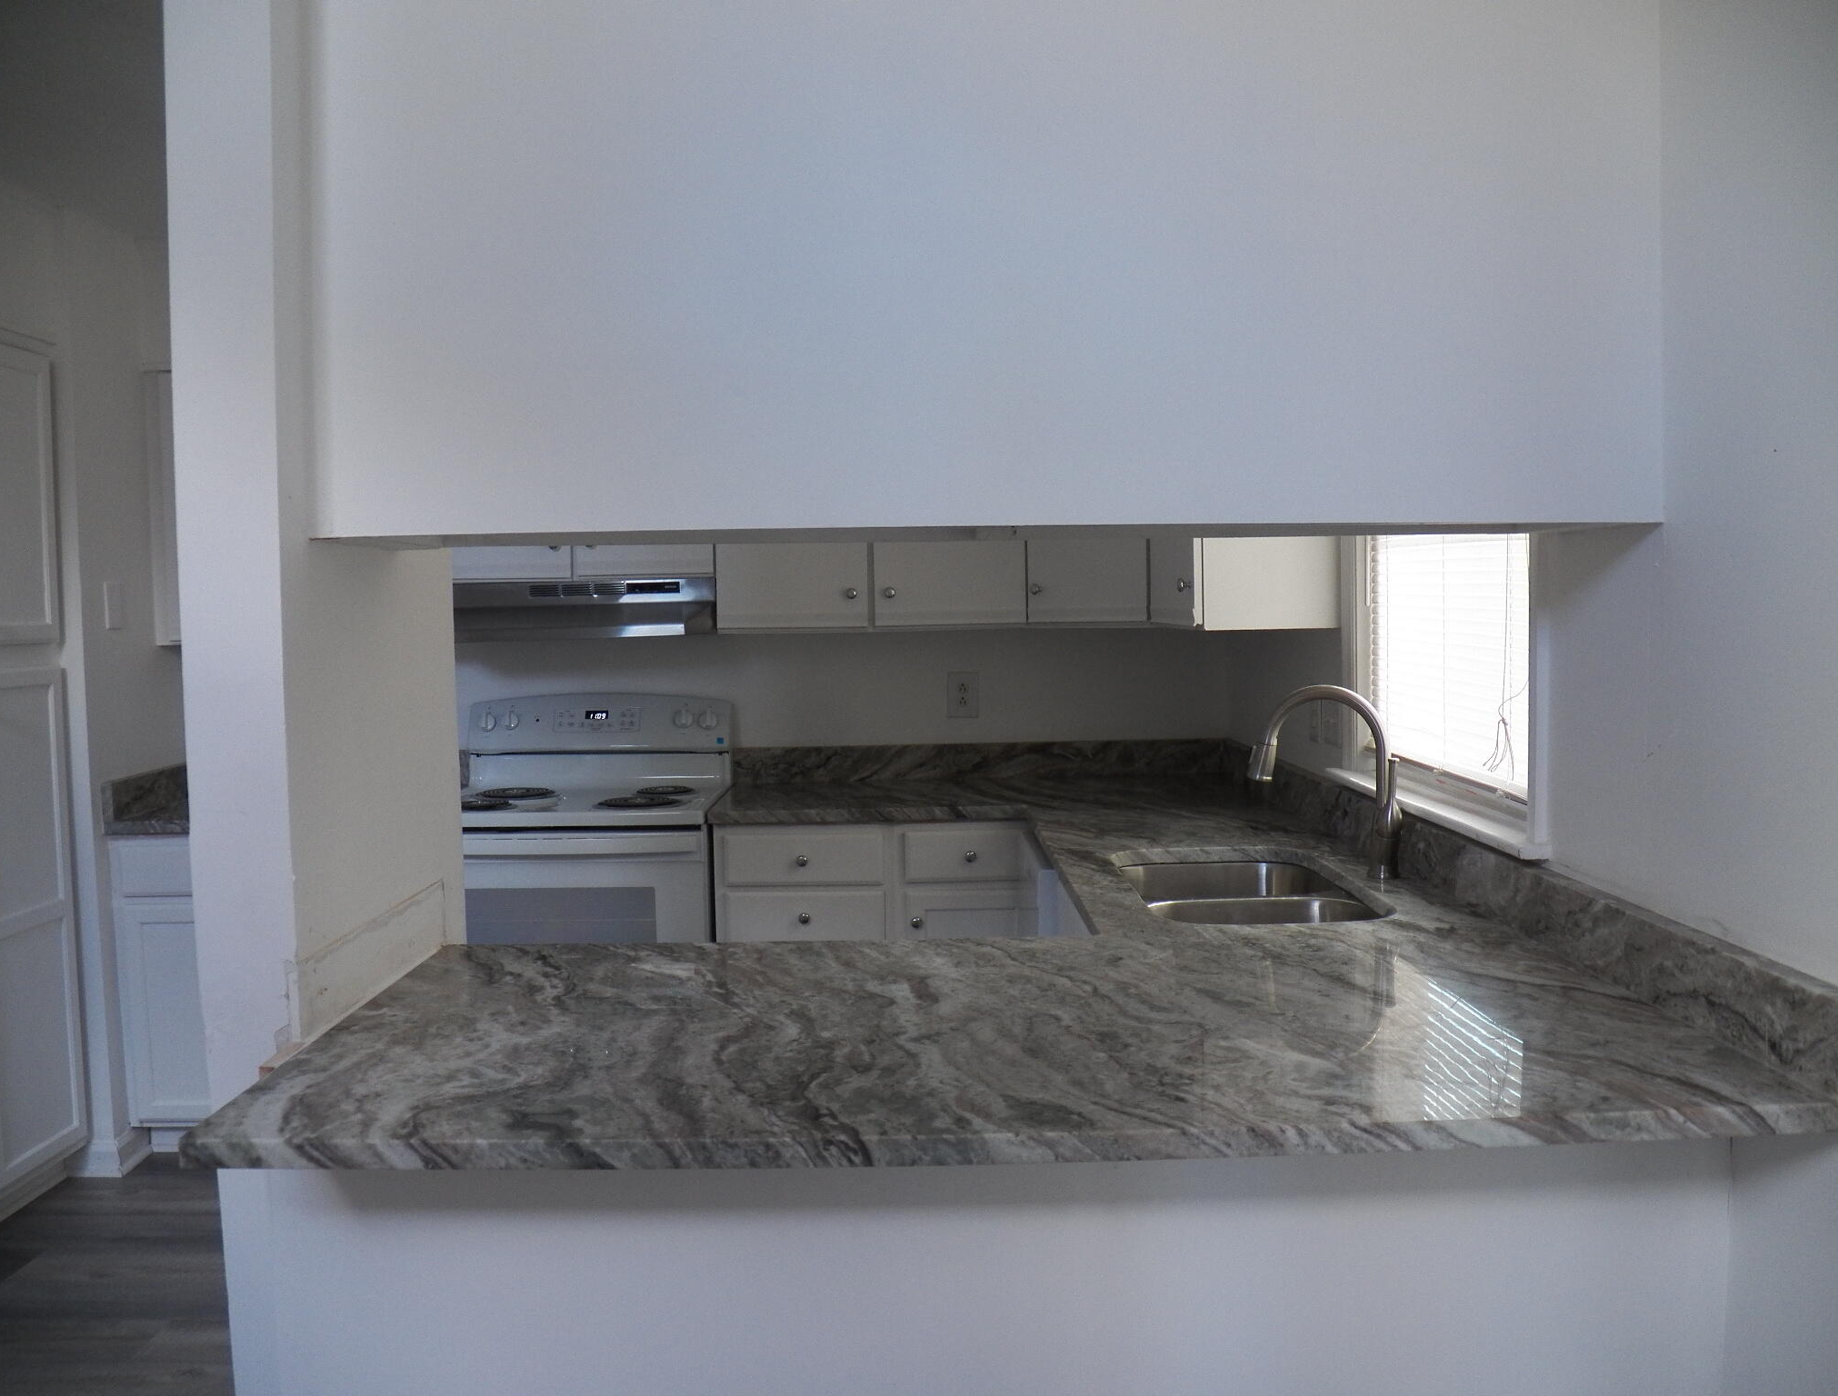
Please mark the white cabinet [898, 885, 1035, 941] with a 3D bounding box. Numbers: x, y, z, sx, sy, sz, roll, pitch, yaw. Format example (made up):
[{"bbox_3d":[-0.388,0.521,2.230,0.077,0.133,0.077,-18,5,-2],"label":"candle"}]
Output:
[{"bbox_3d":[0.124,0.754,4.052,0.368,0.633,0.624,-1,4,0],"label":"white cabinet"}]

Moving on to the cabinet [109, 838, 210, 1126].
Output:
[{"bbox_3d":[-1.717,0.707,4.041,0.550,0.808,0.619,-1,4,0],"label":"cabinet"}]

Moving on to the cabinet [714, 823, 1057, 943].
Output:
[{"bbox_3d":[-0.089,0.708,4.048,0.823,0.852,0.624,-1,4,0],"label":"cabinet"}]

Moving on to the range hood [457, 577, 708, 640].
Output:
[{"bbox_3d":[-0.897,-0.235,4.065,0.756,0.150,0.462,-1,4,0],"label":"range hood"}]

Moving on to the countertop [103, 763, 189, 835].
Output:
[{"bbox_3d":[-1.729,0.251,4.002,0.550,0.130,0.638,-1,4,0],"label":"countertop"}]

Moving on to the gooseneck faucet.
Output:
[{"bbox_3d":[0.719,0.147,2.675,0.280,0.348,0.074,-1,4,0],"label":"gooseneck faucet"}]

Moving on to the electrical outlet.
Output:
[{"bbox_3d":[0.129,-0.007,4.311,0.090,0.134,0.012,-1,4,0],"label":"electrical outlet"}]

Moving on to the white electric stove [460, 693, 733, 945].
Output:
[{"bbox_3d":[-0.885,0.588,3.994,0.756,1.186,0.668,-1,4,0],"label":"white electric stove"}]

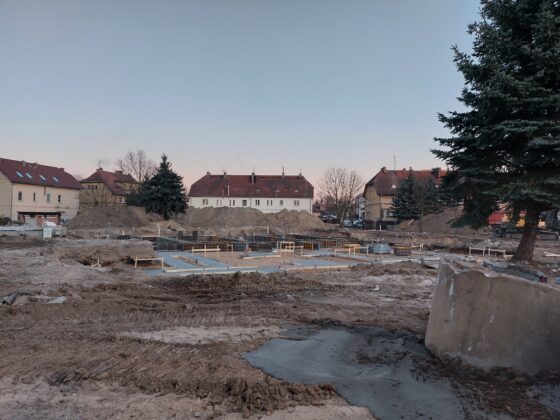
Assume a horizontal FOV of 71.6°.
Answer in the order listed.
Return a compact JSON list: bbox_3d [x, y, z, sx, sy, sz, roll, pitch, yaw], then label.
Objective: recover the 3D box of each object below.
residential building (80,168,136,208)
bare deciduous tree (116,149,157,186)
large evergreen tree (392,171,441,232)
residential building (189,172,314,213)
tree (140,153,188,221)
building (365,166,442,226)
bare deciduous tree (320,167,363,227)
[{"bbox_3d":[-38.481,-2.870,88.098,10.500,12.200,12.000,0,-1,13],"label":"residential building"},{"bbox_3d":[-29.853,-4.838,82.110,9.000,16.000,9.000,0,-1,0],"label":"bare deciduous tree"},{"bbox_3d":[22.777,-1.863,65.053,8.000,10.200,8.000,0,-1,0],"label":"large evergreen tree"},{"bbox_3d":[-6.713,-2.590,95.070,29.000,12.300,11.000,0,-1,1],"label":"residential building"},{"bbox_3d":[-19.314,-3.365,65.078,7.700,11.900,7.700,0,-1,0],"label":"tree"},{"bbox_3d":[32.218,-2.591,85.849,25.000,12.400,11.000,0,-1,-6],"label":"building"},{"bbox_3d":[10.307,-1.938,65.053,7.600,10.200,7.600,0,-1,0],"label":"bare deciduous tree"}]

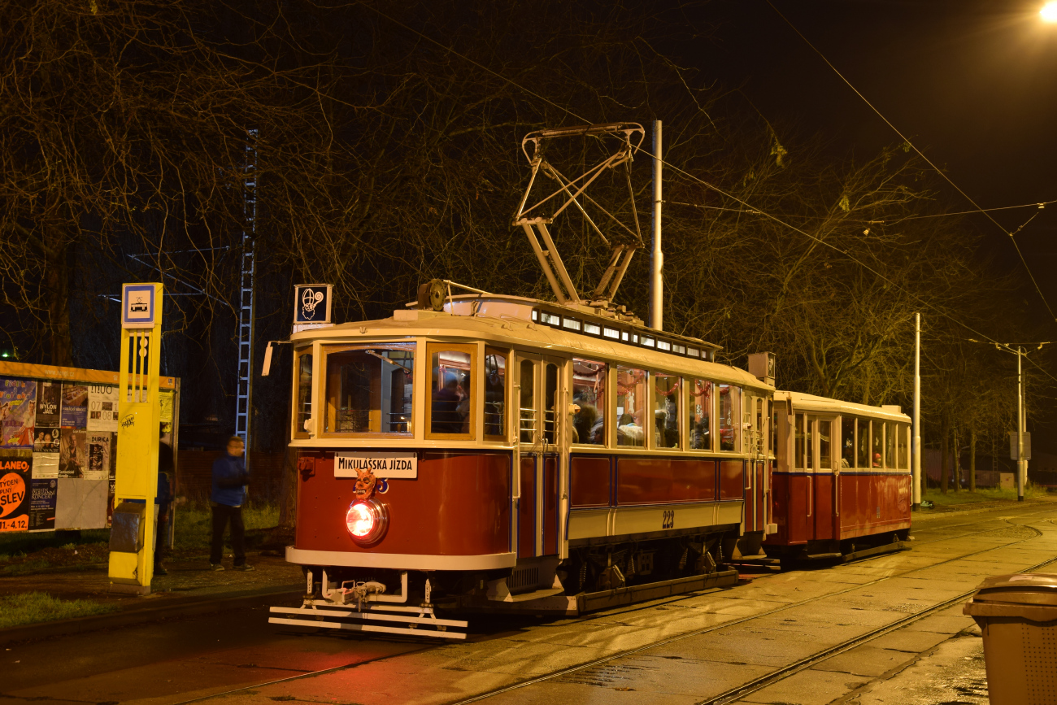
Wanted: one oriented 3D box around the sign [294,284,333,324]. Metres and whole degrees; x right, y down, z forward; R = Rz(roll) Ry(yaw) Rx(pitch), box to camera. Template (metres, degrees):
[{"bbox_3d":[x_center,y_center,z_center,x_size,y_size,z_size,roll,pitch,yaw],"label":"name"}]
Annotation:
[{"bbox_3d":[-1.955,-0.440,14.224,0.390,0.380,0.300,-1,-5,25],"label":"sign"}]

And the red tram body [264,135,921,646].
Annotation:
[{"bbox_3d":[2.917,0.533,22.543,2.160,5.620,20.200,-1,-5,25],"label":"red tram body"}]

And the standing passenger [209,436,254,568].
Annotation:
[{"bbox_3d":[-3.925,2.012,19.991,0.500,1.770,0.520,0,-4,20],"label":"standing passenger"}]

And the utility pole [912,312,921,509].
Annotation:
[{"bbox_3d":[15.989,2.411,61.585,0.290,8.050,0.290,-1,-5,25],"label":"utility pole"}]

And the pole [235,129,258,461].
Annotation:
[{"bbox_3d":[-8.226,-1.127,43.600,0.310,10.900,0.240,2,-4,-6],"label":"pole"}]

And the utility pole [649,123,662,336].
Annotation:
[{"bbox_3d":[2.609,-0.491,30.456,0.290,8.610,0.290,-1,-5,25],"label":"utility pole"}]

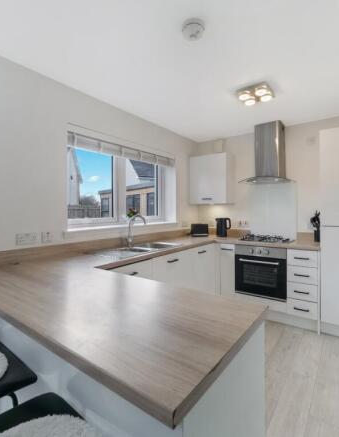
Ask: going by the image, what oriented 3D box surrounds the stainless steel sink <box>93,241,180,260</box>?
[{"bbox_3d":[-0.265,0.389,2.461,0.480,0.165,0.990,0,1,36],"label":"stainless steel sink"}]

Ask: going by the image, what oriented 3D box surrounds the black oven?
[{"bbox_3d":[1.233,0.636,3.032,0.596,0.595,0.560,0,1,36],"label":"black oven"}]

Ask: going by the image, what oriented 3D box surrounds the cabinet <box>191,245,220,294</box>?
[{"bbox_3d":[0.181,0.741,3.060,0.567,0.789,0.610,0,1,36],"label":"cabinet"}]

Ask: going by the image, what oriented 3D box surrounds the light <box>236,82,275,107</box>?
[{"bbox_3d":[0.818,-1.161,2.239,0.260,0.075,0.260,0,1,36],"label":"light"}]

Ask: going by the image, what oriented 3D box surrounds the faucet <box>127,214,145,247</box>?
[{"bbox_3d":[-0.347,0.139,2.522,0.245,0.345,0.060,0,1,36],"label":"faucet"}]

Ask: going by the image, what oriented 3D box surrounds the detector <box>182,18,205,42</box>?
[{"bbox_3d":[0.153,-1.157,1.455,0.133,0.047,0.133,-1,1,0],"label":"detector"}]

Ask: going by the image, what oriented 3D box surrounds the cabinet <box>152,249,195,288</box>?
[{"bbox_3d":[-0.188,0.752,2.555,0.567,0.789,0.620,0,1,36],"label":"cabinet"}]

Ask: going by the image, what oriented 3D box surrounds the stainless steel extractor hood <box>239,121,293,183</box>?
[{"bbox_3d":[1.274,-0.843,3.089,0.600,0.744,0.480,0,1,36],"label":"stainless steel extractor hood"}]

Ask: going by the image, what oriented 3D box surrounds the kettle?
[{"bbox_3d":[0.791,0.146,3.487,0.225,0.260,0.160,0,1,20],"label":"kettle"}]

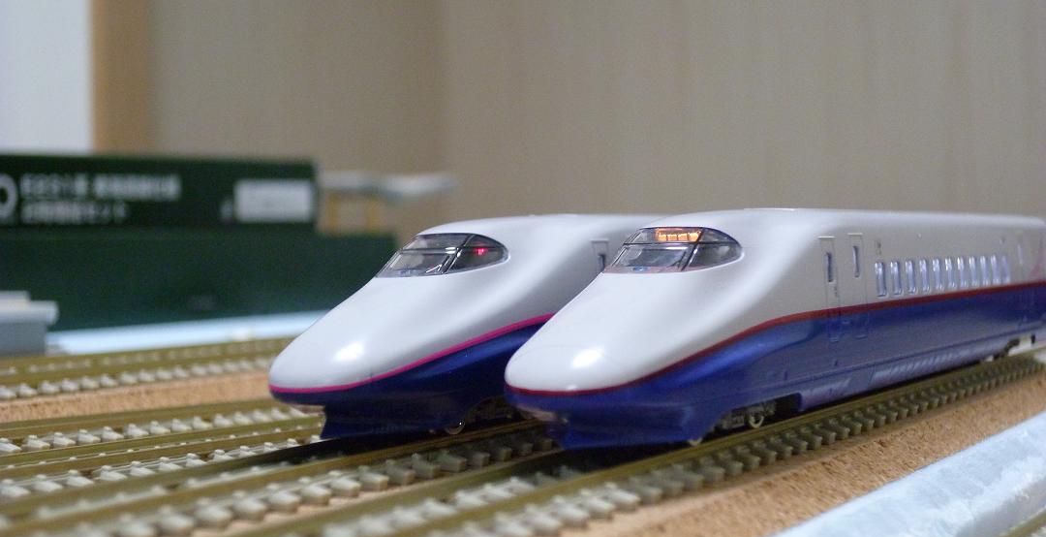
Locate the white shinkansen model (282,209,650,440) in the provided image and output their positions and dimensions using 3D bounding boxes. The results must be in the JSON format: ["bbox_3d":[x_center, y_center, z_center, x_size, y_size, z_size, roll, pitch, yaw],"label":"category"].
[{"bbox_3d":[0.017,0.004,0.219,0.021,0.023,0.160,-1,1,29],"label":"white shinkansen model"}]

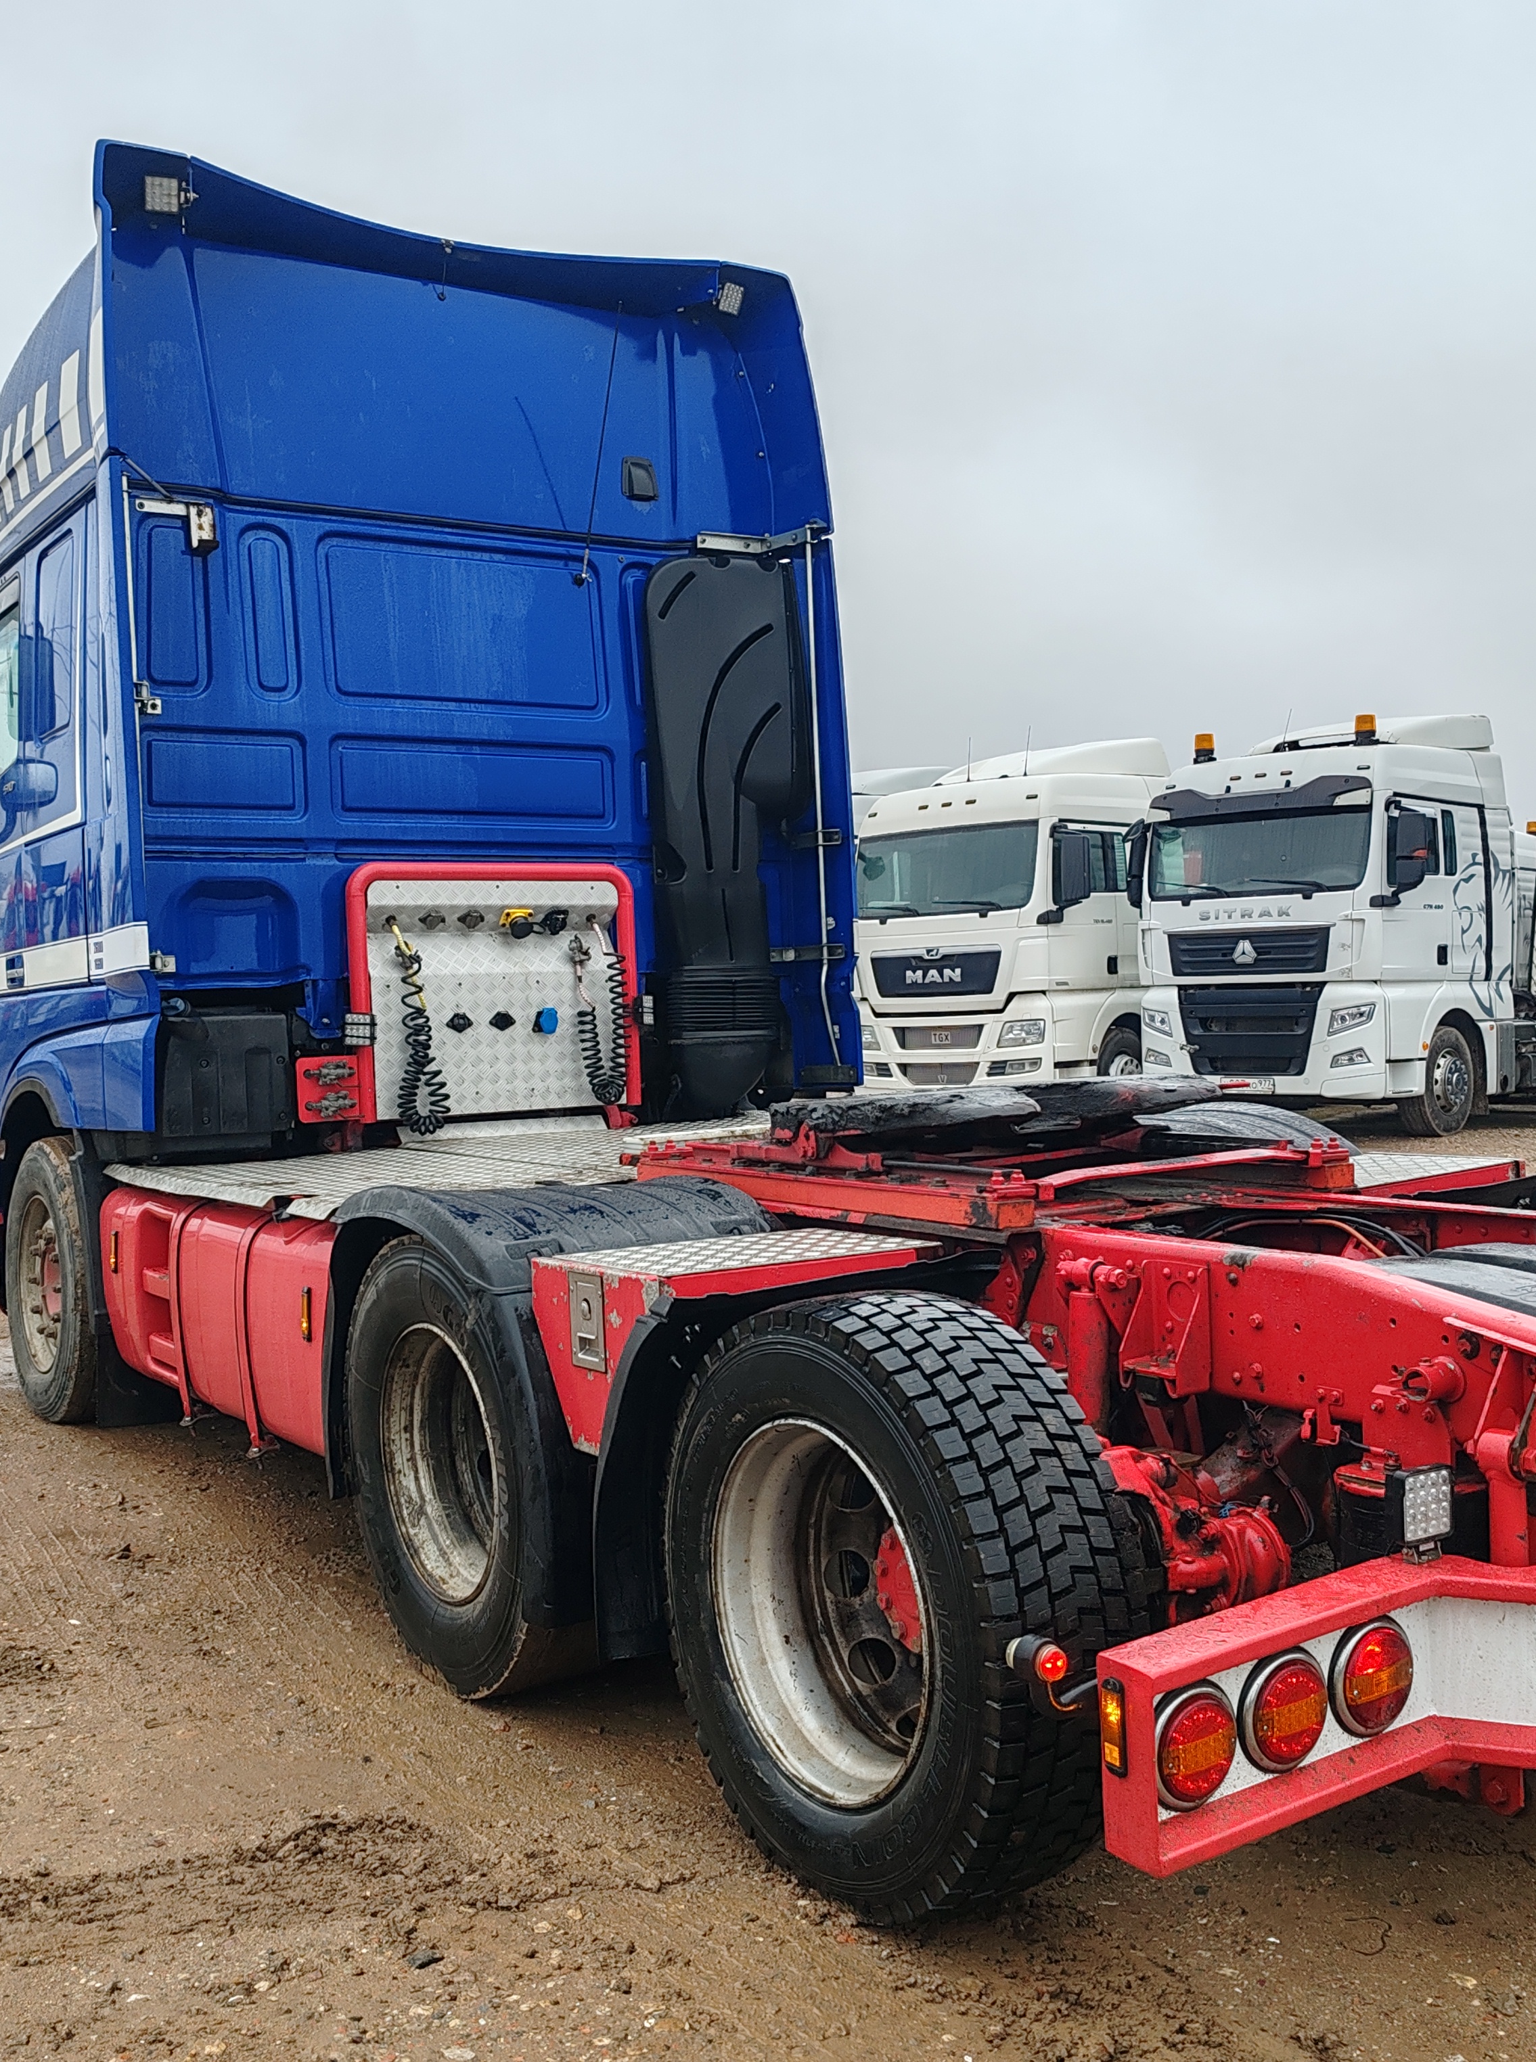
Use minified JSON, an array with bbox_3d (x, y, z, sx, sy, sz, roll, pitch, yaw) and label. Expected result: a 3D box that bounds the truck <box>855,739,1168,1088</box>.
[{"bbox_3d":[3.850,-1.095,23.663,2.500,3.930,6.200,0,3,43],"label":"truck"}]

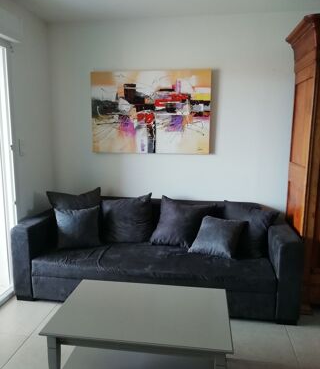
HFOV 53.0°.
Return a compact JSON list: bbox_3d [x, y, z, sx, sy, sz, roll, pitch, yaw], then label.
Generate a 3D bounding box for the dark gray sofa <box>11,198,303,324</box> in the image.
[{"bbox_3d":[-0.027,0.572,2.916,2.310,0.780,0.870,2,9,8],"label":"dark gray sofa"}]

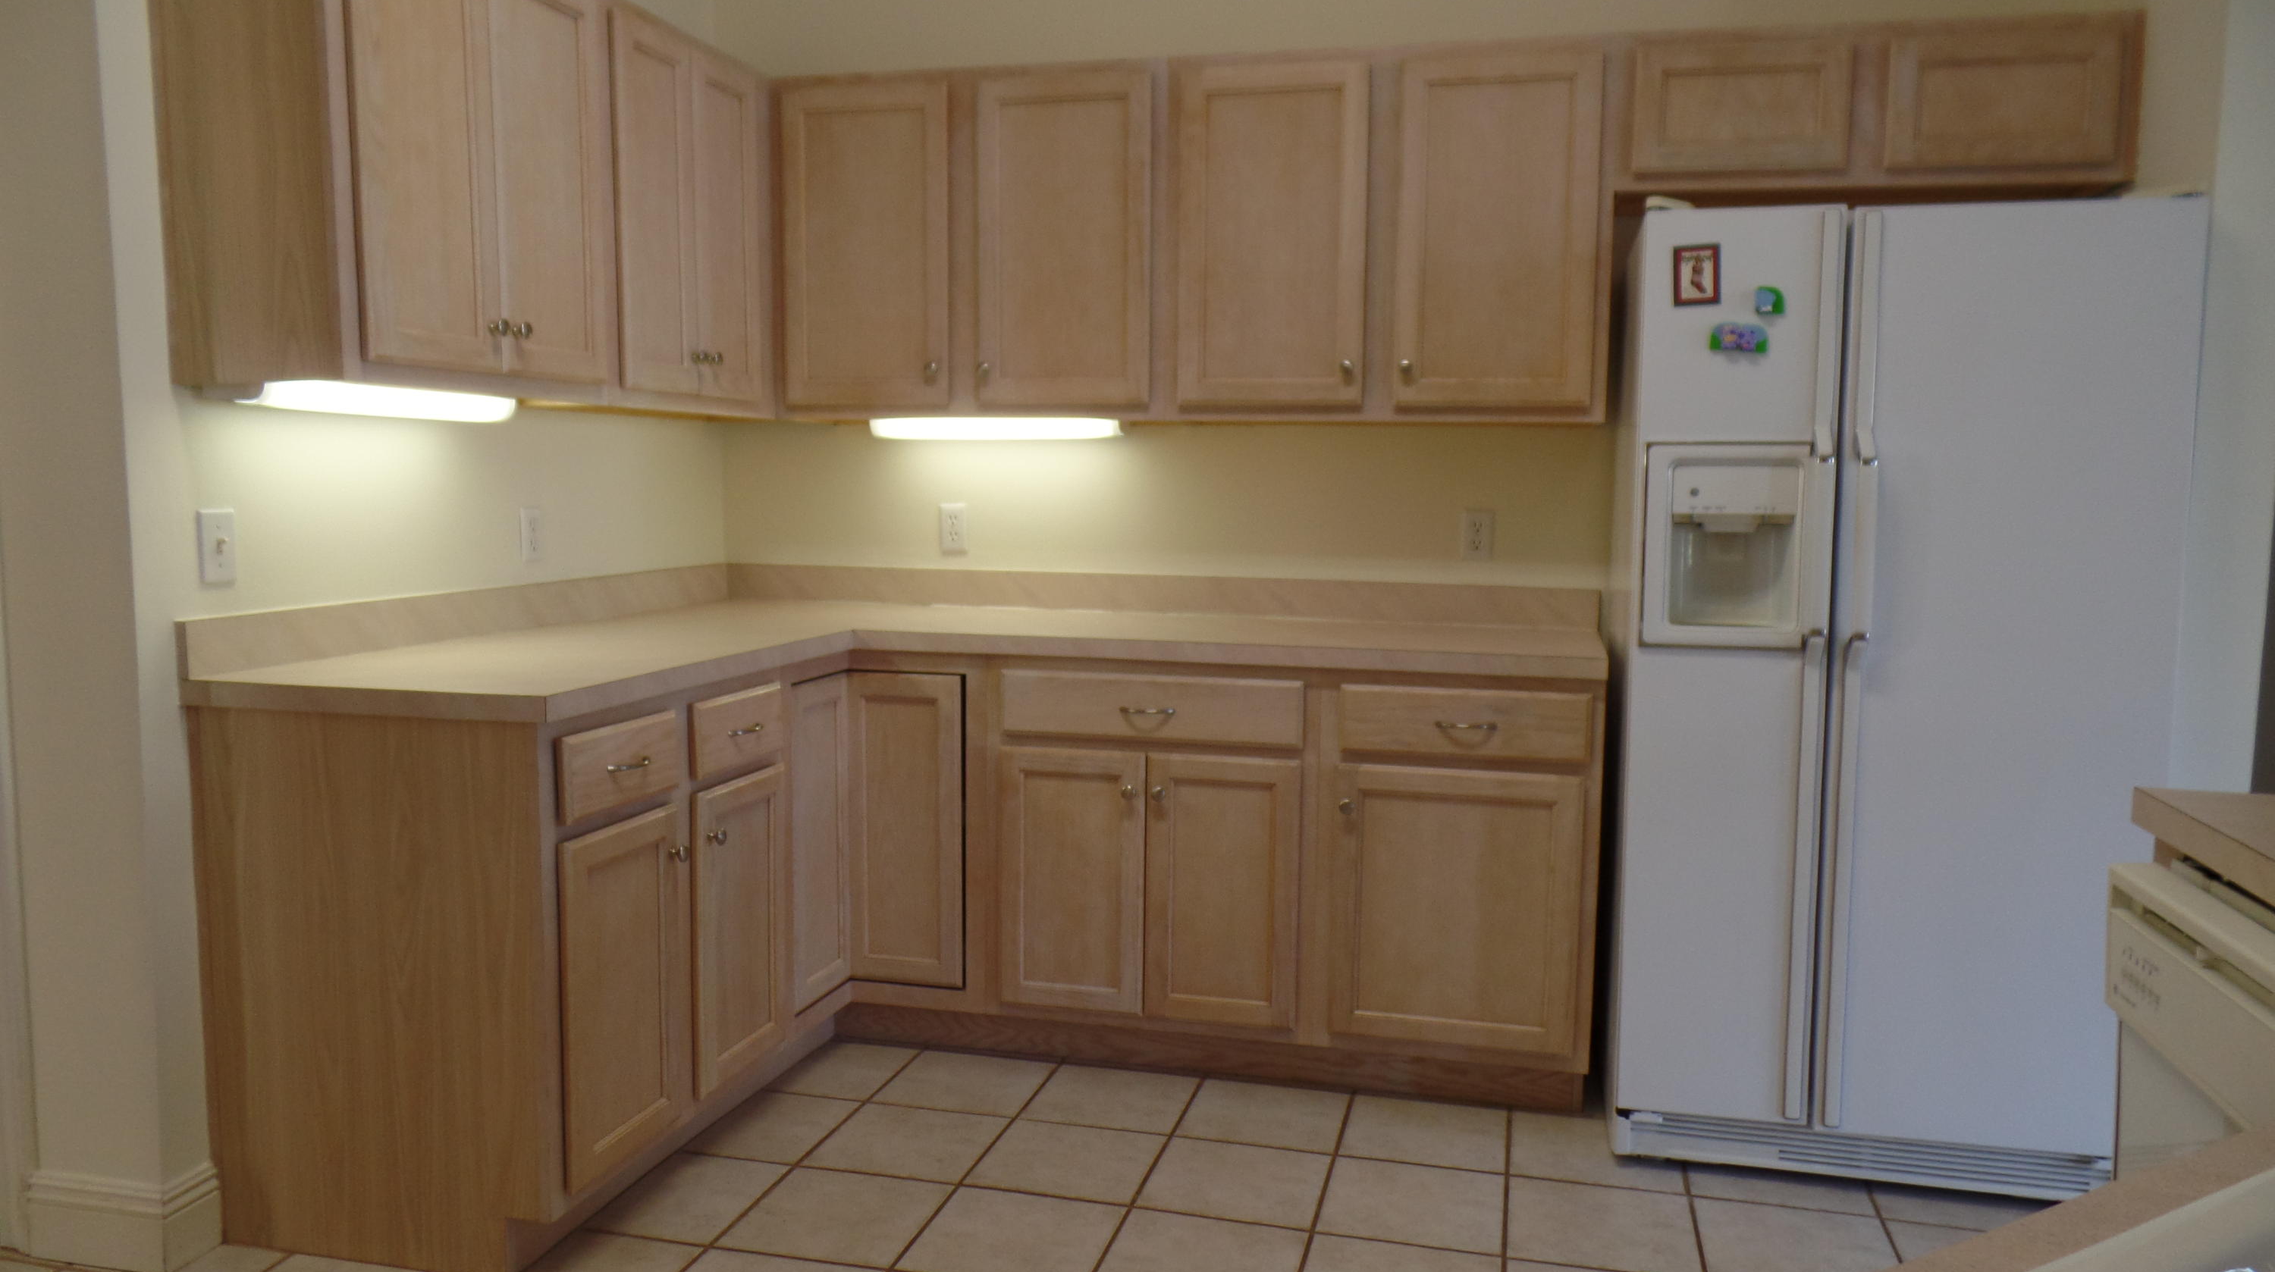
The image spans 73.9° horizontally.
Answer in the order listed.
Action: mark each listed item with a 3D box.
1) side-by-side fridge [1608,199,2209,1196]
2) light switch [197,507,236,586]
[{"bbox_3d":[1.359,0.097,2.899,0.825,1.710,0.780,2,6,14],"label":"side-by-side fridge"},{"bbox_3d":[-1.436,-0.138,2.365,0.020,0.116,0.070,2,6,14],"label":"light switch"}]

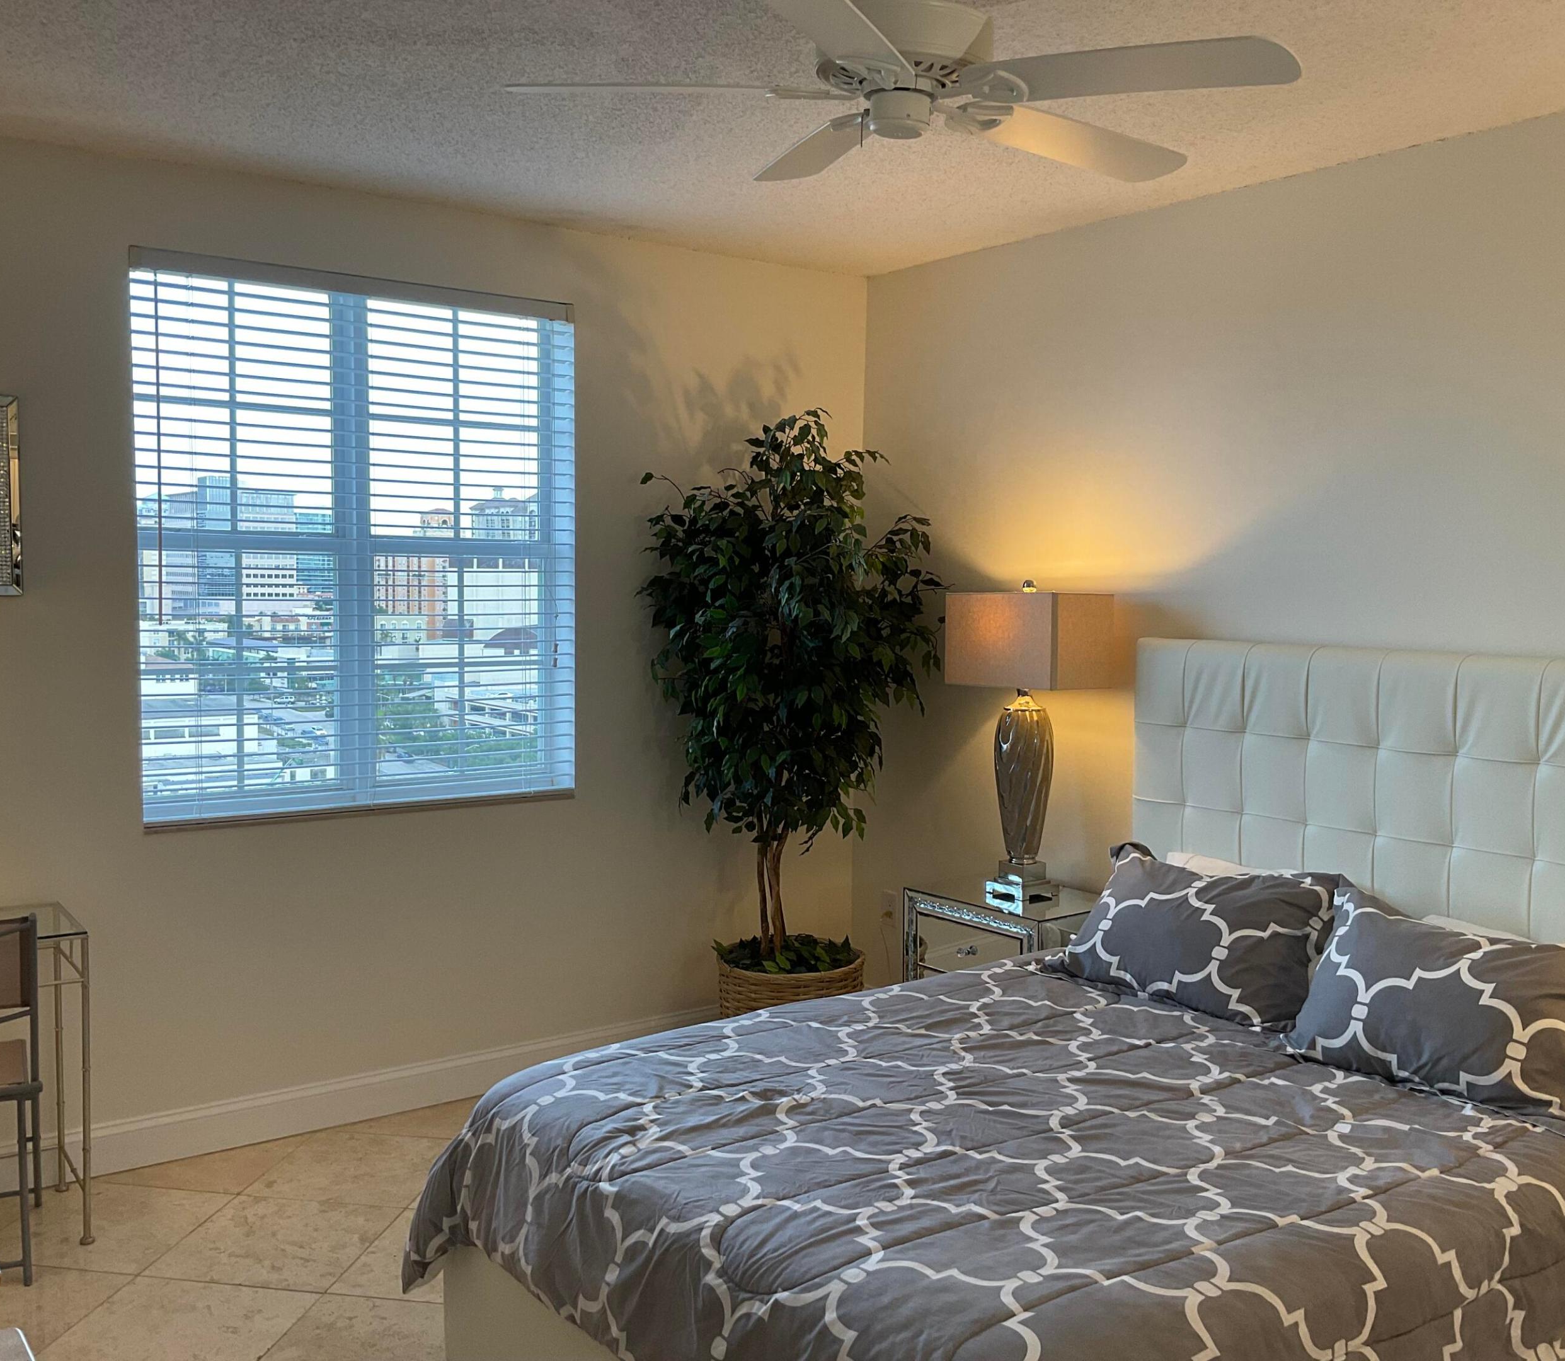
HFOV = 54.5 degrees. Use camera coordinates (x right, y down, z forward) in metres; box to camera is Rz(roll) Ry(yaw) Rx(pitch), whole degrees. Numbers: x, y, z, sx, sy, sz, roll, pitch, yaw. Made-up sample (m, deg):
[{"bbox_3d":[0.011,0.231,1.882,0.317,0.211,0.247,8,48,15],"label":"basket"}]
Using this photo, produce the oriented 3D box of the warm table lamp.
[{"bbox_3d":[0.723,0.172,4.506,0.249,0.933,0.434,-2,5,-36],"label":"warm table lamp"}]

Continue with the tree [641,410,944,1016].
[{"bbox_3d":[0.033,0.222,4.796,0.918,2.126,0.898,1,4,0],"label":"tree"}]

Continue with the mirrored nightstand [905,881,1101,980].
[{"bbox_3d":[0.705,0.974,4.546,0.435,0.674,0.554,-2,5,-36],"label":"mirrored nightstand"}]

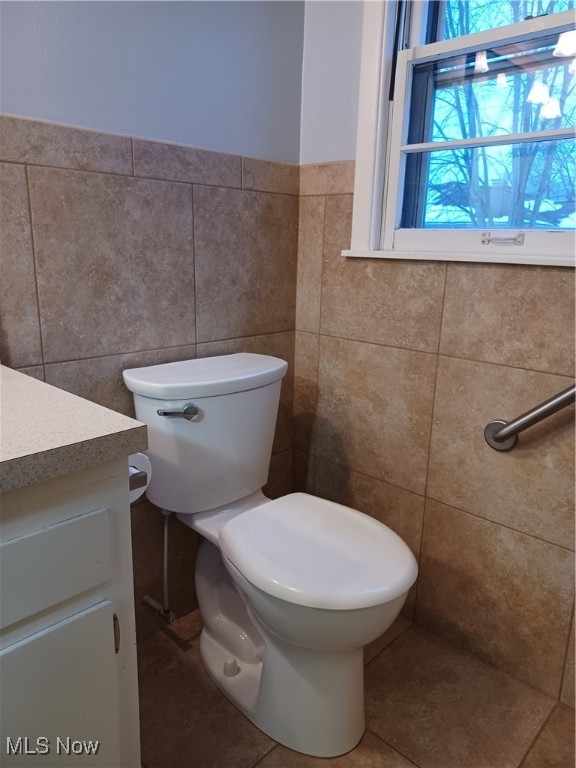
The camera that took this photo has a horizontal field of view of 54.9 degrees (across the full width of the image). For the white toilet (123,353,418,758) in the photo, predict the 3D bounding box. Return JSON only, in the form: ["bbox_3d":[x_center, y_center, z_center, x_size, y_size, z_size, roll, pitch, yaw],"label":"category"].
[{"bbox_3d":[-0.025,0.364,1.311,0.680,0.747,0.430,14,19,42],"label":"white toilet"}]

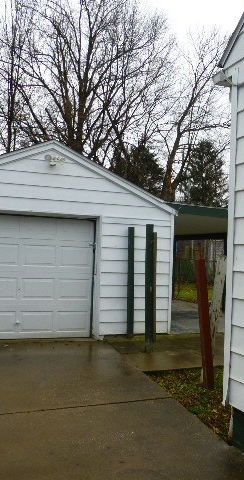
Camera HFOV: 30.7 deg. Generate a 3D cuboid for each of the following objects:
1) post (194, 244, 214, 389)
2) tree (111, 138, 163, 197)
[{"bbox_3d":[0.881,0.866,4.829,0.100,1.392,0.100,-2,-3,-13],"label":"post"},{"bbox_3d":[1.019,-1.625,25.788,4.300,8.425,4.300,2,-3,0],"label":"tree"}]

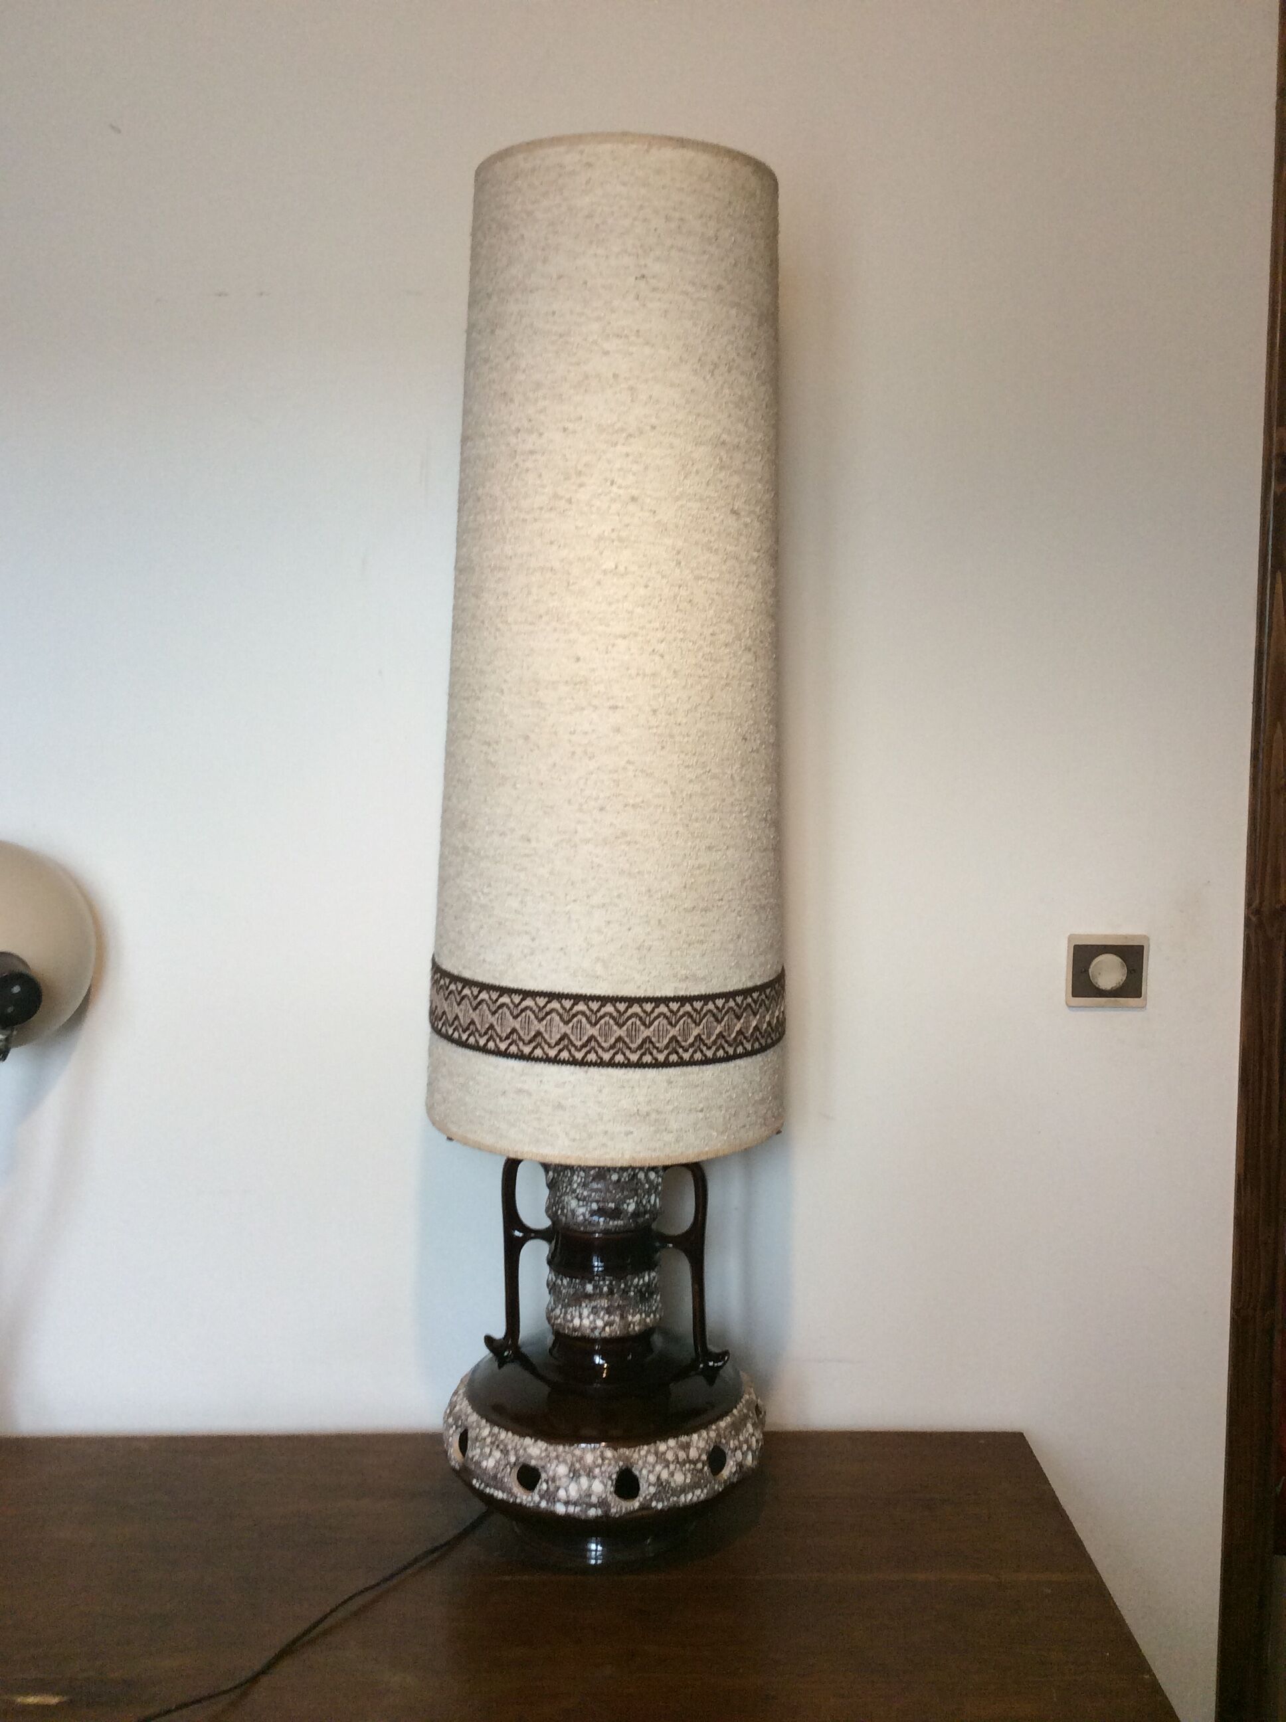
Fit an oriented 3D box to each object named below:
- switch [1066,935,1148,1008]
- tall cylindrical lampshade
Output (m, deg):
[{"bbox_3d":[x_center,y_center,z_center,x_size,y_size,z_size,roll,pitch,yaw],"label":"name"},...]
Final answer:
[{"bbox_3d":[0.460,0.110,1.562,0.081,0.072,0.020,0,6,-1],"label":"switch"},{"bbox_3d":[-0.022,-0.169,1.358,0.309,0.784,0.309,1,7,-1],"label":"tall cylindrical lampshade"}]

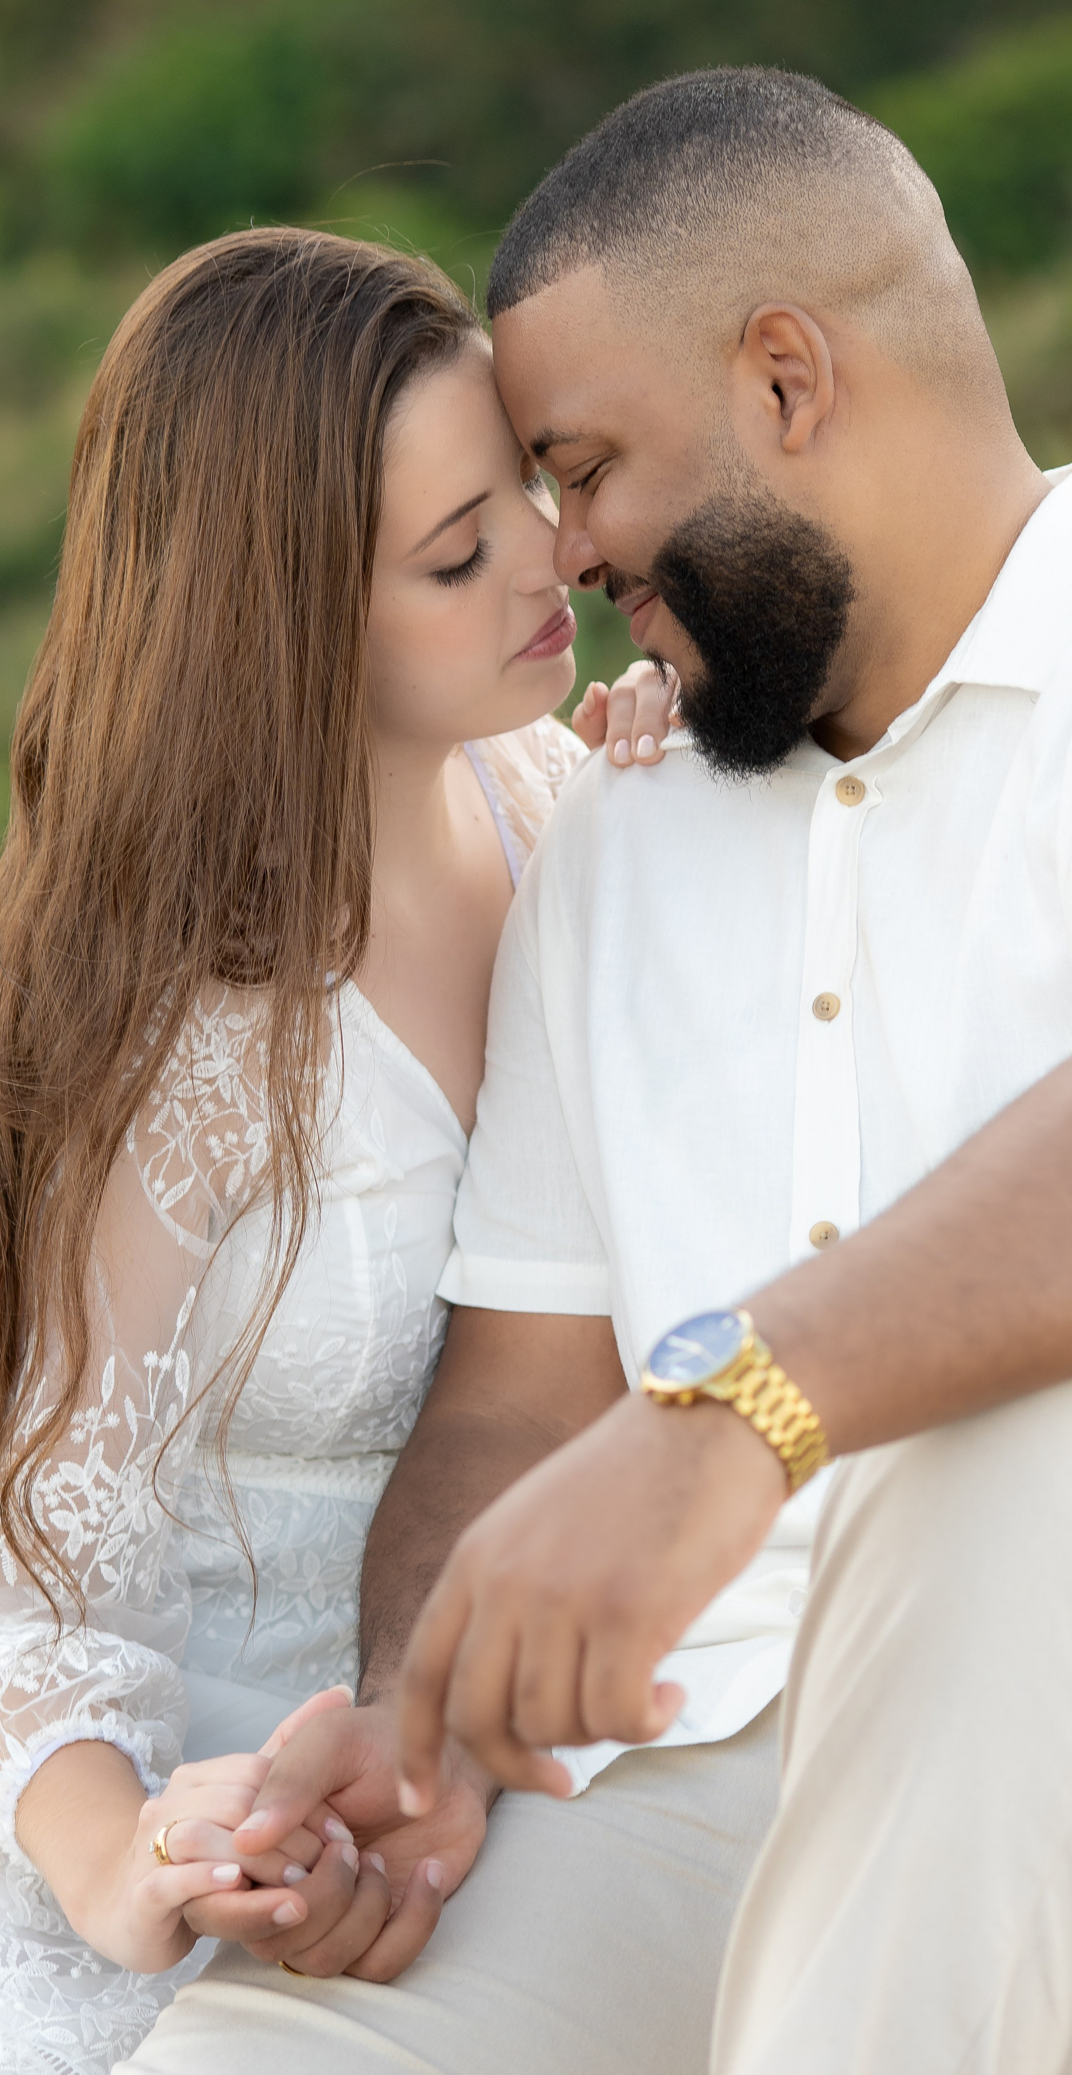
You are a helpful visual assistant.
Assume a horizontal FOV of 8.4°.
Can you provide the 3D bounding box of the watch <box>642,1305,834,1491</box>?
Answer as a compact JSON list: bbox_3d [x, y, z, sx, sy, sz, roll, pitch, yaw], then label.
[{"bbox_3d":[0.069,0.127,2.464,0.045,0.060,0.067,-41,29,-15],"label":"watch"}]

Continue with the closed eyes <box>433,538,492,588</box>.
[{"bbox_3d":[-0.028,-0.176,2.701,0.011,0.012,0.030,8,31,40],"label":"closed eyes"}]

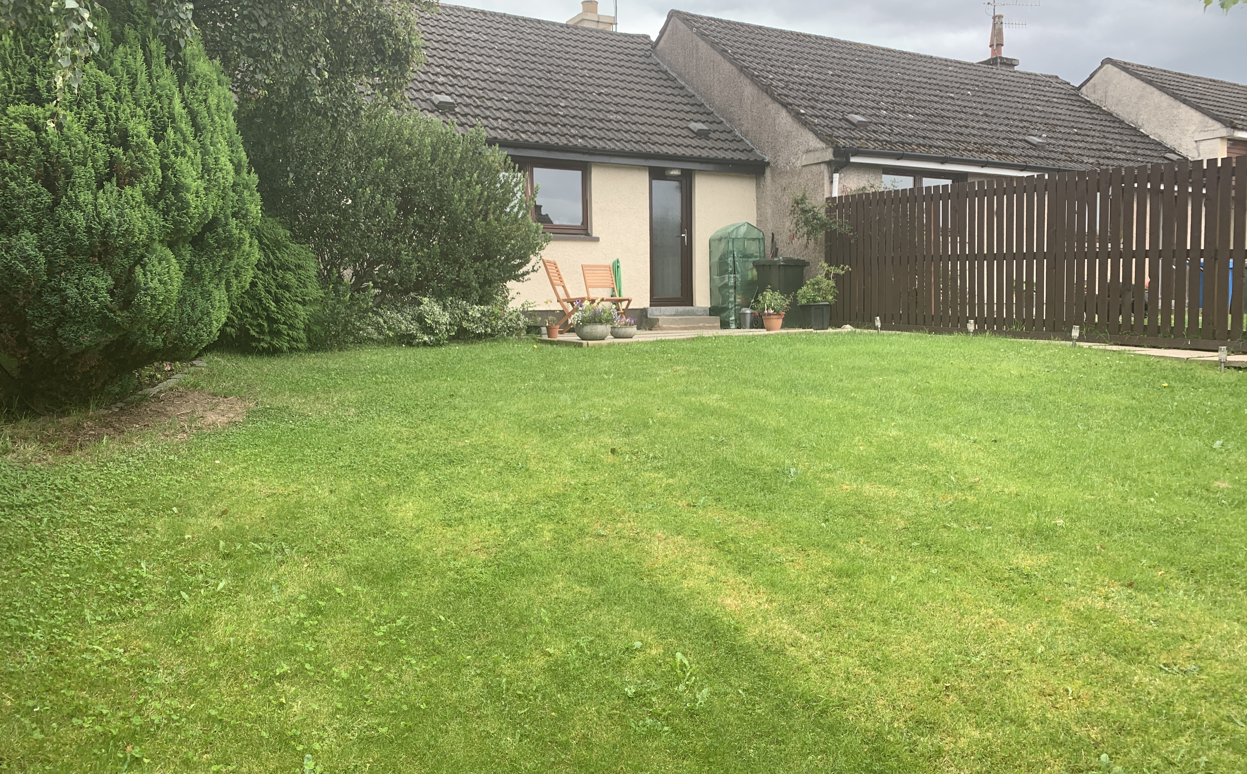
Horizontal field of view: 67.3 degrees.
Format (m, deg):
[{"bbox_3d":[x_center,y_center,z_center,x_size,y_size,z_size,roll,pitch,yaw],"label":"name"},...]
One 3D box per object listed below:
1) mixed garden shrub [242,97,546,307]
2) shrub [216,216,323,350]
[{"bbox_3d":[-2.538,-1.811,10.612,3.250,2.700,2.400,-3,5,-30],"label":"mixed garden shrub"},{"bbox_3d":[-3.526,-1.024,9.300,1.200,1.420,1.150,-3,5,-30],"label":"shrub"}]

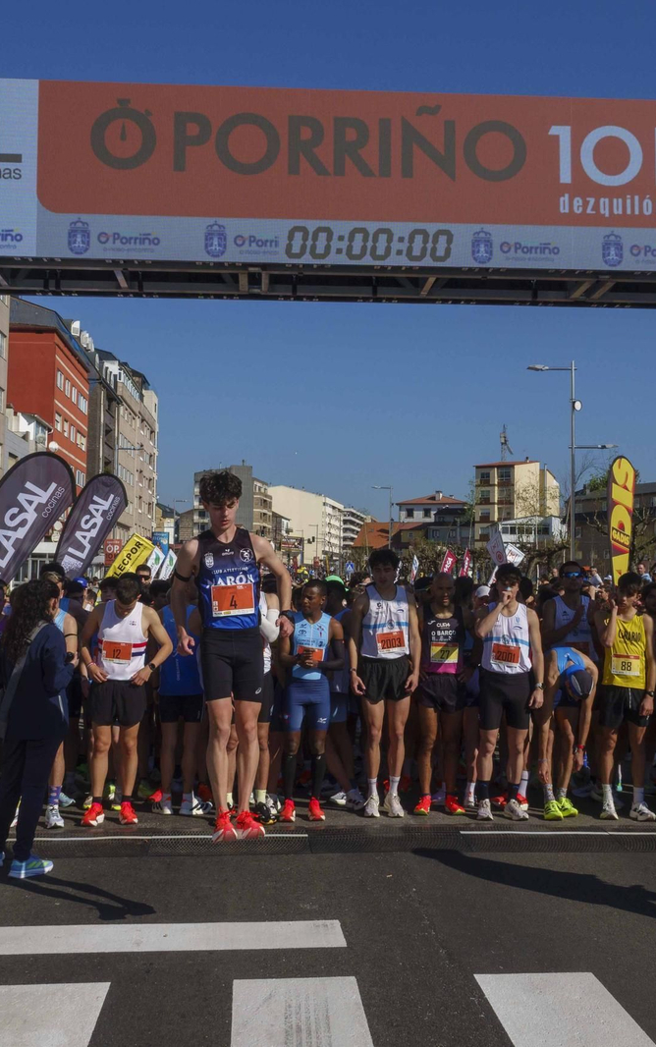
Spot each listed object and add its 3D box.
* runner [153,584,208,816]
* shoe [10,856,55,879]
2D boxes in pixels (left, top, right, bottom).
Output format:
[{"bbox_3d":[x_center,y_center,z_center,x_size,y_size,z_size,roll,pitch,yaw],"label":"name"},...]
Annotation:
[{"bbox_3d":[-1.080,1.295,7.857,0.480,1.686,0.330,0,-4,0],"label":"runner"},{"bbox_3d":[-1.695,1.936,5.963,0.270,0.108,0.100,4,-5,-40],"label":"shoe"}]

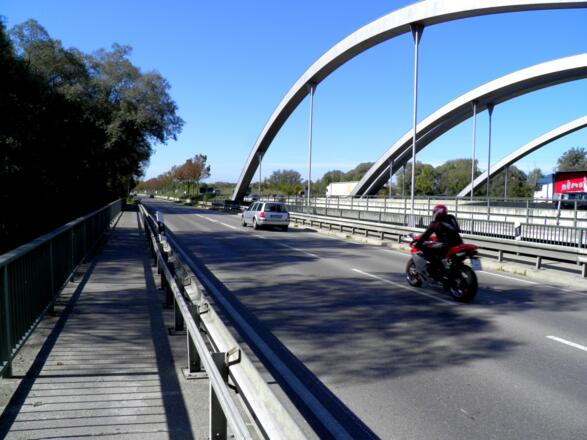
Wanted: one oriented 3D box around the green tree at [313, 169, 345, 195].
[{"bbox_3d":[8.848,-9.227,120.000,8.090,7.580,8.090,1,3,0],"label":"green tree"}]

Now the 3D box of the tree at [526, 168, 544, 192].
[{"bbox_3d":[48.381,-7.405,95.000,3.700,5.800,3.700,1,3,0],"label":"tree"}]

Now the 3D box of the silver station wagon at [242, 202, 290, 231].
[{"bbox_3d":[-1.714,-0.298,26.762,1.740,1.480,4.500,0,3,-19],"label":"silver station wagon"}]

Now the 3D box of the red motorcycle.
[{"bbox_3d":[2.770,0.850,9.001,0.720,1.130,2.030,0,3,-19],"label":"red motorcycle"}]

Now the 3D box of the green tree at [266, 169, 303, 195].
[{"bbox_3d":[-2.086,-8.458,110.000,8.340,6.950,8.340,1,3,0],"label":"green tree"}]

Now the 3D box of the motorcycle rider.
[{"bbox_3d":[2.753,0.403,8.918,0.640,1.280,0.880,0,3,-19],"label":"motorcycle rider"}]

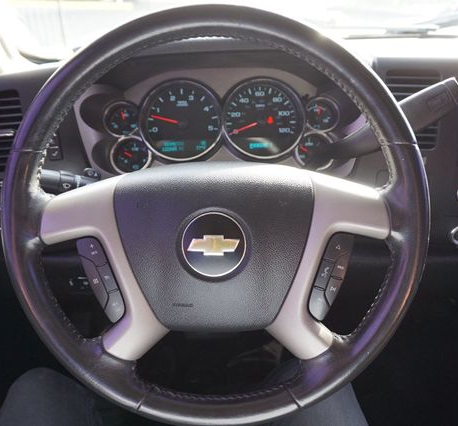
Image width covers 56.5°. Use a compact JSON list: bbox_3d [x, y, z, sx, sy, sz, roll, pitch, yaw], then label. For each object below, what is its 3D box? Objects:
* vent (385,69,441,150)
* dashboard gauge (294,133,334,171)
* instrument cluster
[{"bbox_3d":[0.244,-0.138,0.580,0.069,0.105,0.040,2,11,7],"label":"vent"},{"bbox_3d":[0.115,-0.082,0.582,0.056,0.053,0.020,-2,0,-2],"label":"dashboard gauge"},{"bbox_3d":[-0.019,-0.113,0.580,0.346,0.129,0.050,-2,0,-2],"label":"instrument cluster"}]

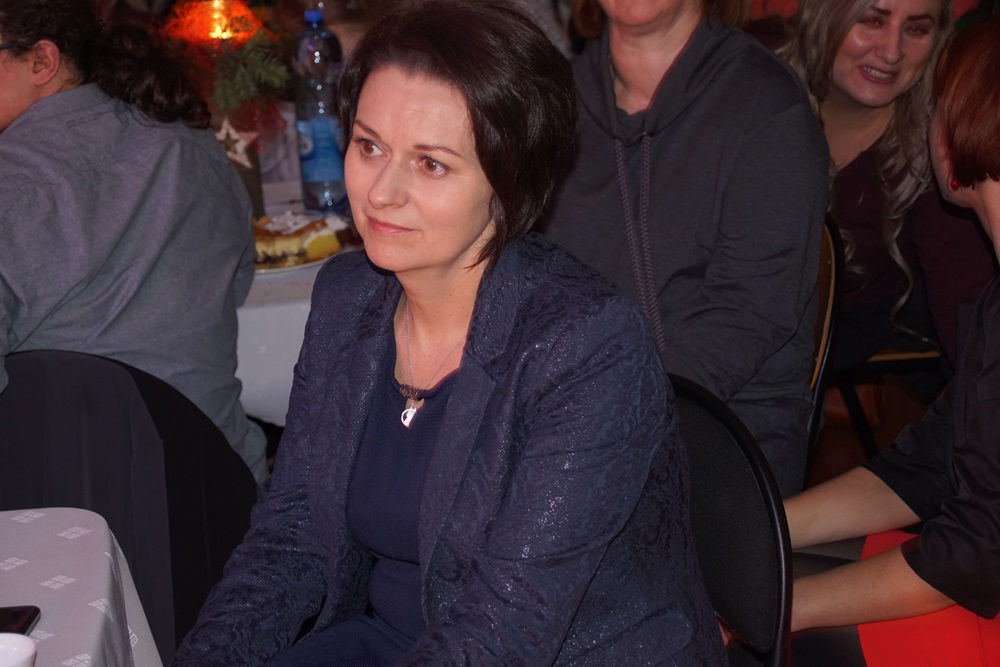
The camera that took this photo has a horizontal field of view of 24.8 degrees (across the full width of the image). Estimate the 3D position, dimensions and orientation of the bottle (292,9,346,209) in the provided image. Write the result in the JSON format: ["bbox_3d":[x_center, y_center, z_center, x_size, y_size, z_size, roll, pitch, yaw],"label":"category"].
[{"bbox_3d":[-0.295,-0.364,3.740,0.084,0.325,0.084,-3,15,0],"label":"bottle"}]

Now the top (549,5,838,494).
[{"bbox_3d":[0.198,-0.063,2.870,0.470,0.620,0.360,6,17,32],"label":"top"}]

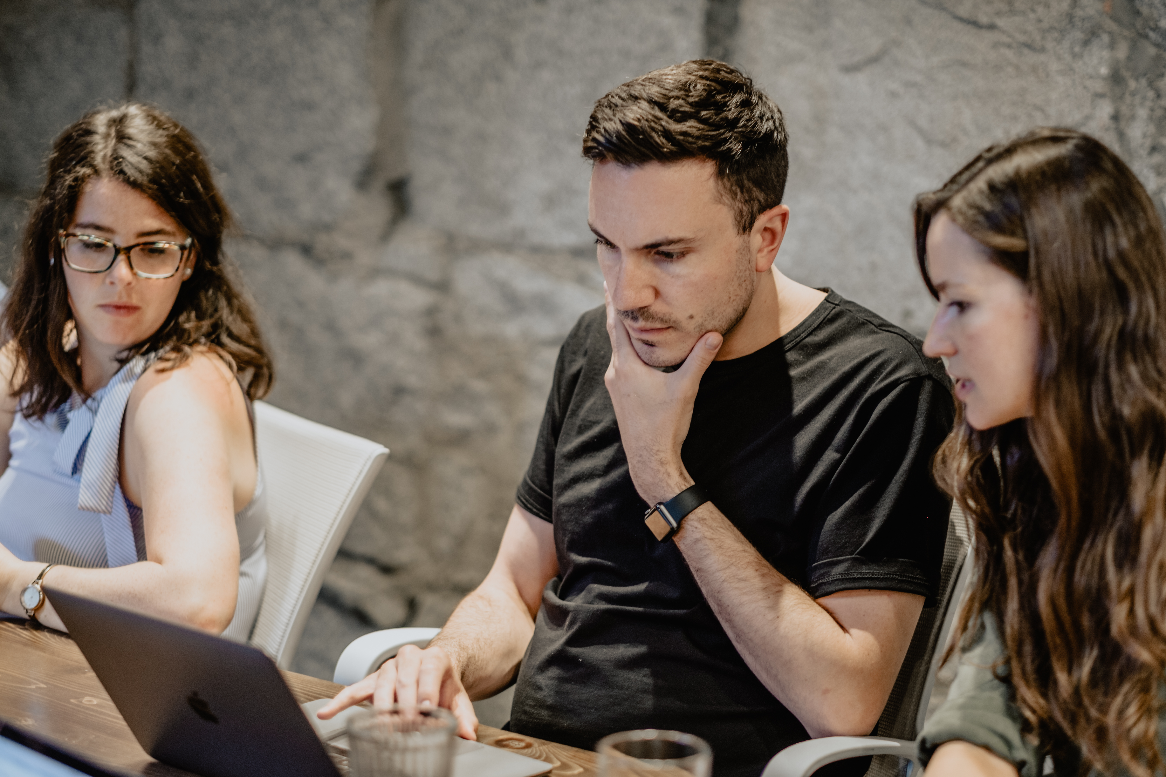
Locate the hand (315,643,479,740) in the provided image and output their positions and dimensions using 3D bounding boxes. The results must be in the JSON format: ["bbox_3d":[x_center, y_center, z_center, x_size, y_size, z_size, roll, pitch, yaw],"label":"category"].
[{"bbox_3d":[-0.164,0.277,2.530,0.140,0.080,0.155,6,15,28],"label":"hand"}]

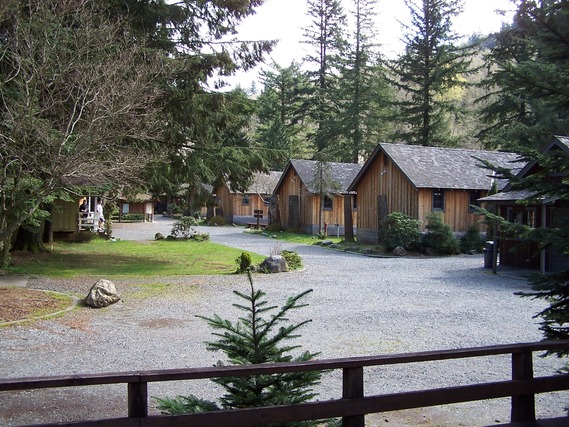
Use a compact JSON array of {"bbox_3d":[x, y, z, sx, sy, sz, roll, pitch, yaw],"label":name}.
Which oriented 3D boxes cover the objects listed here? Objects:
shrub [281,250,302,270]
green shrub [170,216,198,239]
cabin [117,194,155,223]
[{"bbox_3d":[0.225,1.429,19.211,0.661,0.564,0.628,0,1,1],"label":"shrub"},{"bbox_3d":[-5.452,0.763,34.064,1.527,1.199,1.300,1,1,0],"label":"green shrub"},{"bbox_3d":[-13.636,-0.473,57.372,3.030,2.544,2.400,1,1,3],"label":"cabin"}]

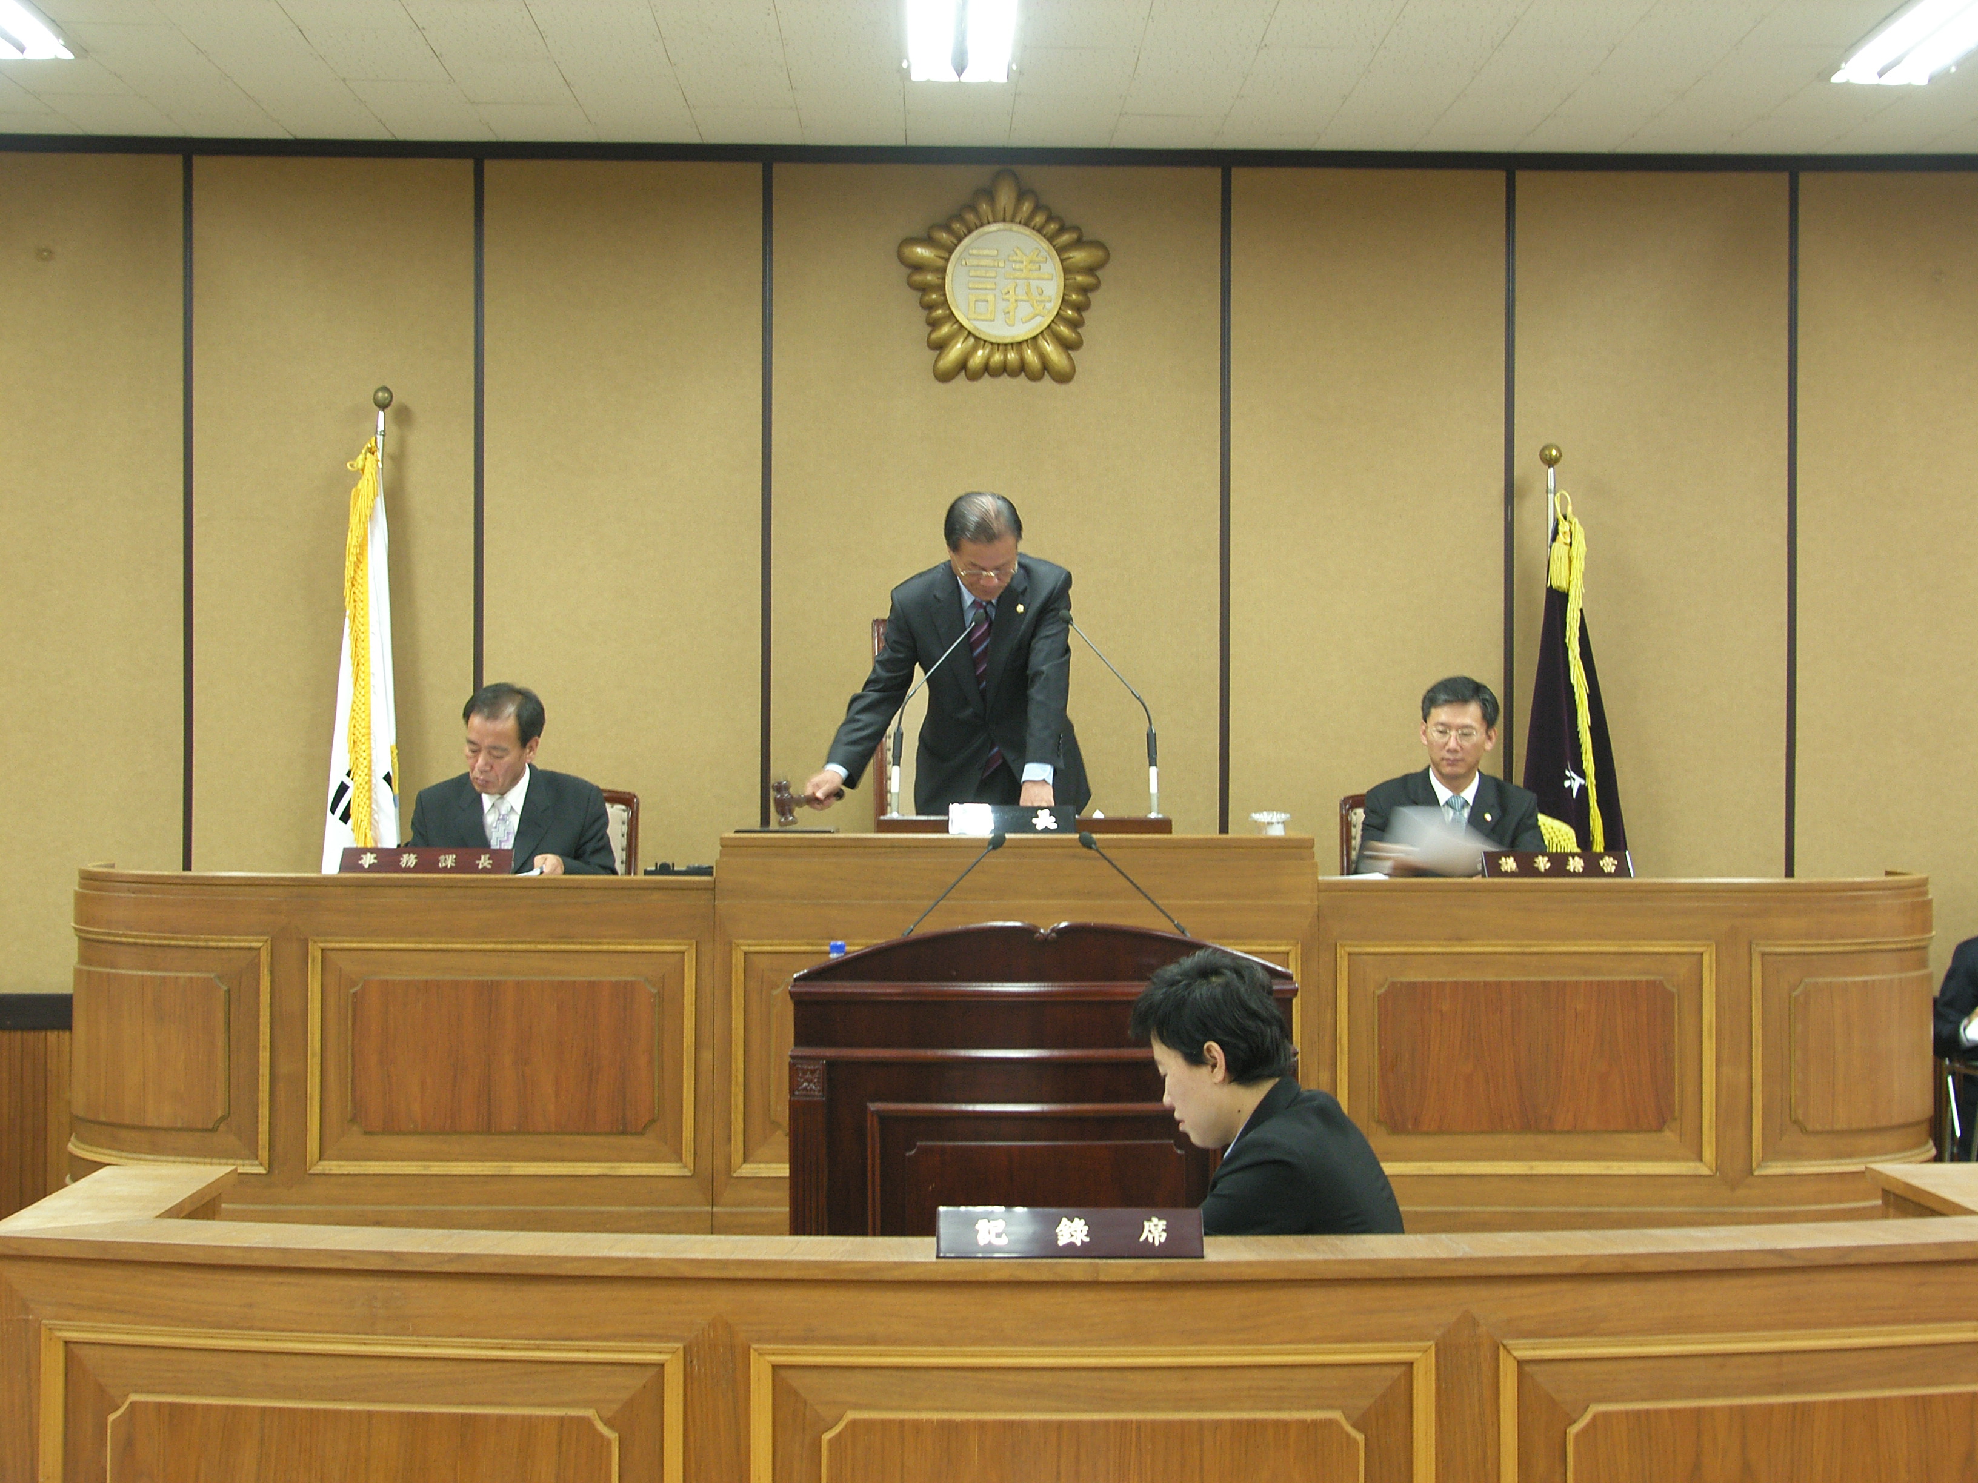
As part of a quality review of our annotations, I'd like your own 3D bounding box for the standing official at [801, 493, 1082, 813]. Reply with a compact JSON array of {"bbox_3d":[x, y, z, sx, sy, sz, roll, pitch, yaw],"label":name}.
[{"bbox_3d":[-0.100,0.184,7.500,0.680,1.560,0.650,0,0,0],"label":"standing official"}]

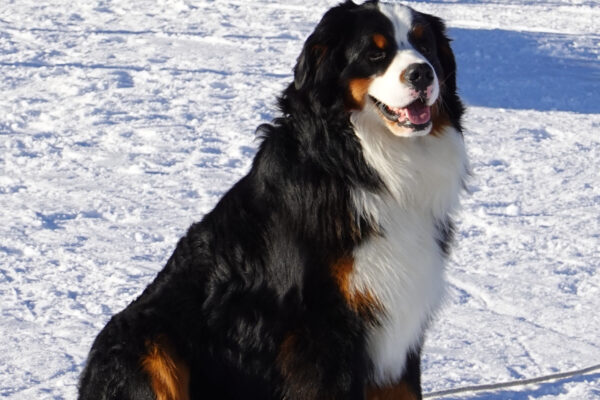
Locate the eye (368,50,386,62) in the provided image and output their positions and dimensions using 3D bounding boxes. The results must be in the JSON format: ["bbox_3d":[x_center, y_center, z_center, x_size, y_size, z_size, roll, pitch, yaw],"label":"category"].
[{"bbox_3d":[0.122,-0.227,5.270,0.027,0.018,0.017,-2,9,-13],"label":"eye"}]

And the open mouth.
[{"bbox_3d":[0.158,-0.138,5.250,0.080,0.050,0.075,-5,10,-27],"label":"open mouth"}]

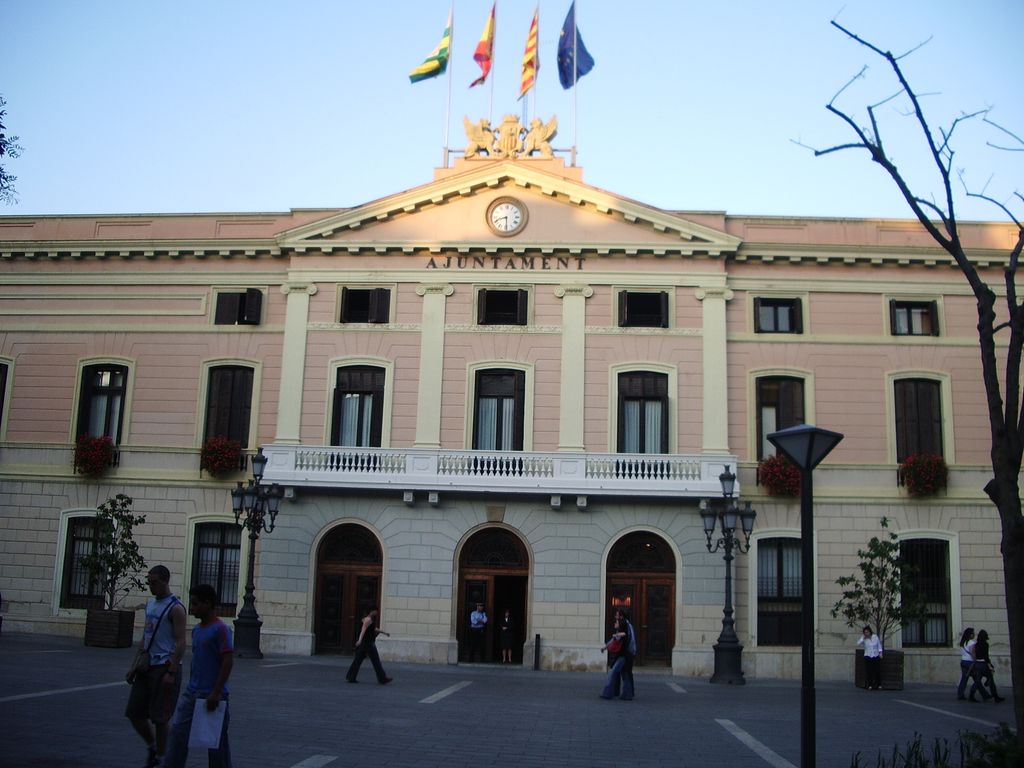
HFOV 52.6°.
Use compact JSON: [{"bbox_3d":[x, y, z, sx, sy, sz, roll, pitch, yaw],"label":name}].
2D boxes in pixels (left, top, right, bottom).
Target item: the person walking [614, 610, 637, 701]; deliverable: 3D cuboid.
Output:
[{"bbox_3d":[2.325,5.530,21.201,0.600,1.811,0.500,1,-10,5],"label":"person walking"}]

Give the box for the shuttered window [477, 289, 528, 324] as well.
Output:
[{"bbox_3d":[-0.270,-2.373,31.903,1.513,1.185,0.250,1,-12,4],"label":"shuttered window"}]

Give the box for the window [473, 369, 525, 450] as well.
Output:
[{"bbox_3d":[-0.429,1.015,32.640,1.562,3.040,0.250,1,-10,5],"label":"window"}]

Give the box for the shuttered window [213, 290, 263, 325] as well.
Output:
[{"bbox_3d":[-8.740,-2.448,33.095,1.459,1.242,0.250,1,-12,4],"label":"shuttered window"}]

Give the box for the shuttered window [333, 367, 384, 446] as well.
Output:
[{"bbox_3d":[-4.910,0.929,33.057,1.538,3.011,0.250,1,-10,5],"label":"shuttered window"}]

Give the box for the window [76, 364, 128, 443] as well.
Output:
[{"bbox_3d":[-12.666,0.656,31.986,1.566,2.591,0.250,1,-12,4],"label":"window"}]

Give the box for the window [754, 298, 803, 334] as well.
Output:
[{"bbox_3d":[8.340,-2.128,32.377,1.464,1.167,0.300,1,-12,4],"label":"window"}]

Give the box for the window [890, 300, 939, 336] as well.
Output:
[{"bbox_3d":[12.102,-1.982,31.092,1.398,1.153,0.250,1,-12,4],"label":"window"}]

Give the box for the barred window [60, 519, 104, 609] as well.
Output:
[{"bbox_3d":[-13.193,5.568,32.217,1.434,2.821,0.300,1,-12,4],"label":"barred window"}]

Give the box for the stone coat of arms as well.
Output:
[{"bbox_3d":[-0.054,-8.139,34.067,3.000,1.500,0.650,1,-12,4],"label":"stone coat of arms"}]

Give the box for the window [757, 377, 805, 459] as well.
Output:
[{"bbox_3d":[8.150,1.036,31.457,1.379,2.564,0.250,1,-12,4],"label":"window"}]

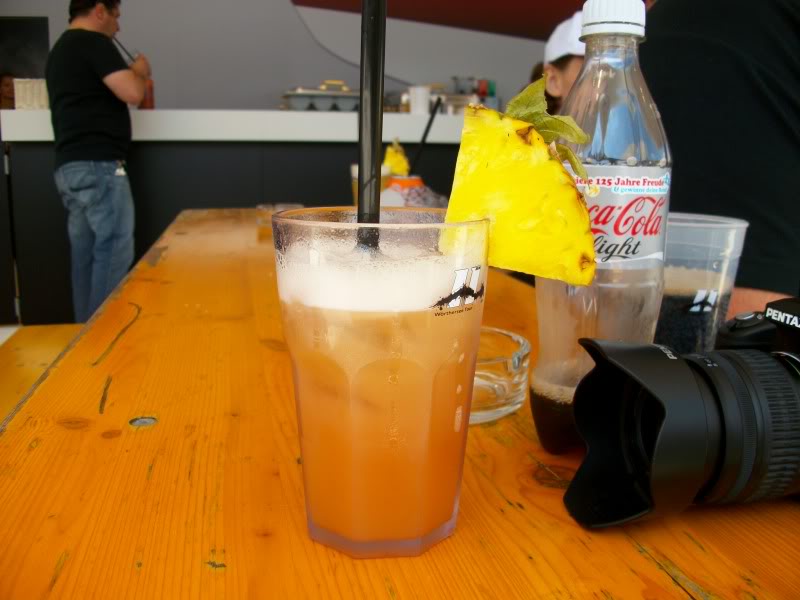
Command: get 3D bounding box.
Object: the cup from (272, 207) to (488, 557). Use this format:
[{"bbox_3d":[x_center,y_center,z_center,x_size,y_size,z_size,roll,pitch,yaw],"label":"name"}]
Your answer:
[{"bbox_3d":[-0.008,0.030,0.326,0.085,0.131,0.085,0,11,0],"label":"cup"}]

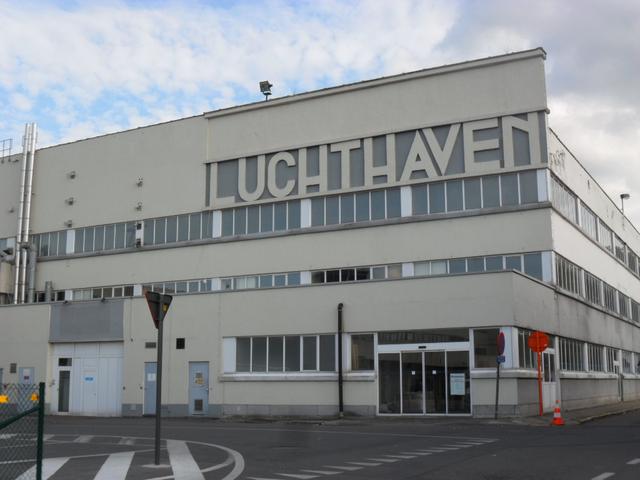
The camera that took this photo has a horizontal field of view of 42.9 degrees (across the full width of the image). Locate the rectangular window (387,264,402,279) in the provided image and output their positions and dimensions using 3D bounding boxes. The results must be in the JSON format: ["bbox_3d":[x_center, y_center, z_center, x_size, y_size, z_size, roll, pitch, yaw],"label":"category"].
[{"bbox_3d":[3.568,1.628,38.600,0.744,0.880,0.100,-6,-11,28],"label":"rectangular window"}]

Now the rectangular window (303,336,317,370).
[{"bbox_3d":[-0.366,4.294,30.805,0.735,1.354,0.100,-6,-11,28],"label":"rectangular window"}]

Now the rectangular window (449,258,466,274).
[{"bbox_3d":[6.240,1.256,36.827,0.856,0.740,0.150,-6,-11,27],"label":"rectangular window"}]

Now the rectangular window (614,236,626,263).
[{"bbox_3d":[19.345,0.709,52.252,0.100,1.453,5.051,-6,-11,28],"label":"rectangular window"}]

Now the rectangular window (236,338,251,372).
[{"bbox_3d":[-3.384,5.083,35.962,0.811,1.508,0.120,-6,-11,30],"label":"rectangular window"}]

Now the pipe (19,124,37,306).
[{"bbox_3d":[-17.636,-1.667,48.802,0.843,11.023,0.437,-6,-11,28],"label":"pipe"}]

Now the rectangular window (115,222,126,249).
[{"bbox_3d":[-11.271,-0.254,45.960,0.800,1.500,0.100,-6,-11,28],"label":"rectangular window"}]

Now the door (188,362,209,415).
[{"bbox_3d":[-4.960,6.131,33.556,0.994,2.148,0.120,-6,-11,27],"label":"door"}]

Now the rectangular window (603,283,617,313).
[{"bbox_3d":[16.980,3.431,47.724,0.100,1.391,4.803,-6,-11,28],"label":"rectangular window"}]

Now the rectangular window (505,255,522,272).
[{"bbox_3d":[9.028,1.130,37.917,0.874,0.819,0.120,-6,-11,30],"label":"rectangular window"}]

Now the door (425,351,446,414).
[{"bbox_3d":[4.087,5.026,28.619,0.835,2.174,0.100,-6,-11,28],"label":"door"}]

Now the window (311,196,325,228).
[{"bbox_3d":[-0.107,-1.515,43.806,0.842,1.635,0.120,-6,-11,30],"label":"window"}]

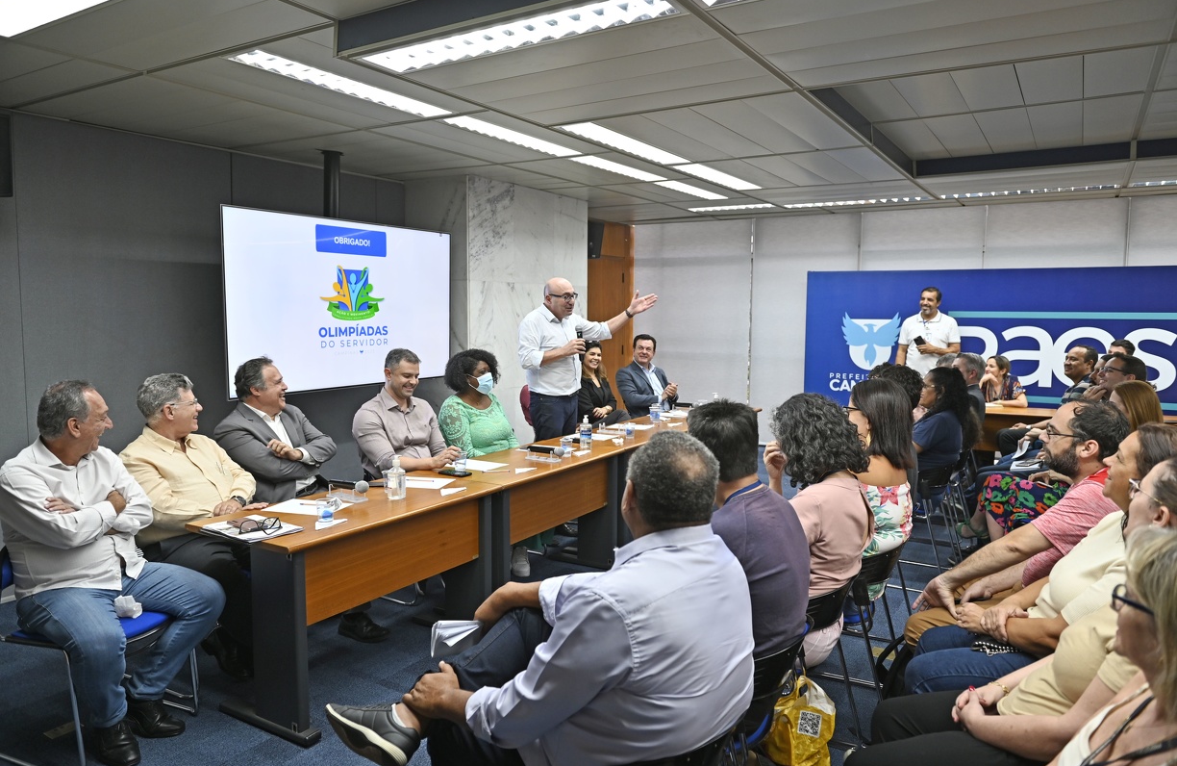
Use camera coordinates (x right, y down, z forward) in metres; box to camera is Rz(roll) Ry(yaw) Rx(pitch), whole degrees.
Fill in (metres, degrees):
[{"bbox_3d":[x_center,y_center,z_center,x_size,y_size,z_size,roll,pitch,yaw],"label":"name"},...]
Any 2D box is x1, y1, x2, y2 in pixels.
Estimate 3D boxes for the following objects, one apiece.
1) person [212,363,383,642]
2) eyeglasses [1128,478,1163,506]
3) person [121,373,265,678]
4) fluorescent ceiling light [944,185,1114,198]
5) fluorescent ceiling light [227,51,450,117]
[{"bbox_3d":[-1.402,0.541,3.777,0.820,1.320,0.600,4,7,32],"label":"person"},{"bbox_3d":[1.413,0.289,1.962,0.135,0.045,0.138,33,19,22],"label":"eyeglasses"},{"bbox_3d":[-1.671,0.601,3.348,0.780,1.280,0.550,5,7,37],"label":"person"},{"bbox_3d":[3.579,-1.600,6.420,1.290,0.080,0.240,4,7,32],"label":"fluorescent ceiling light"},{"bbox_3d":[-1.087,-1.372,3.609,0.190,0.060,1.180,4,7,32],"label":"fluorescent ceiling light"}]

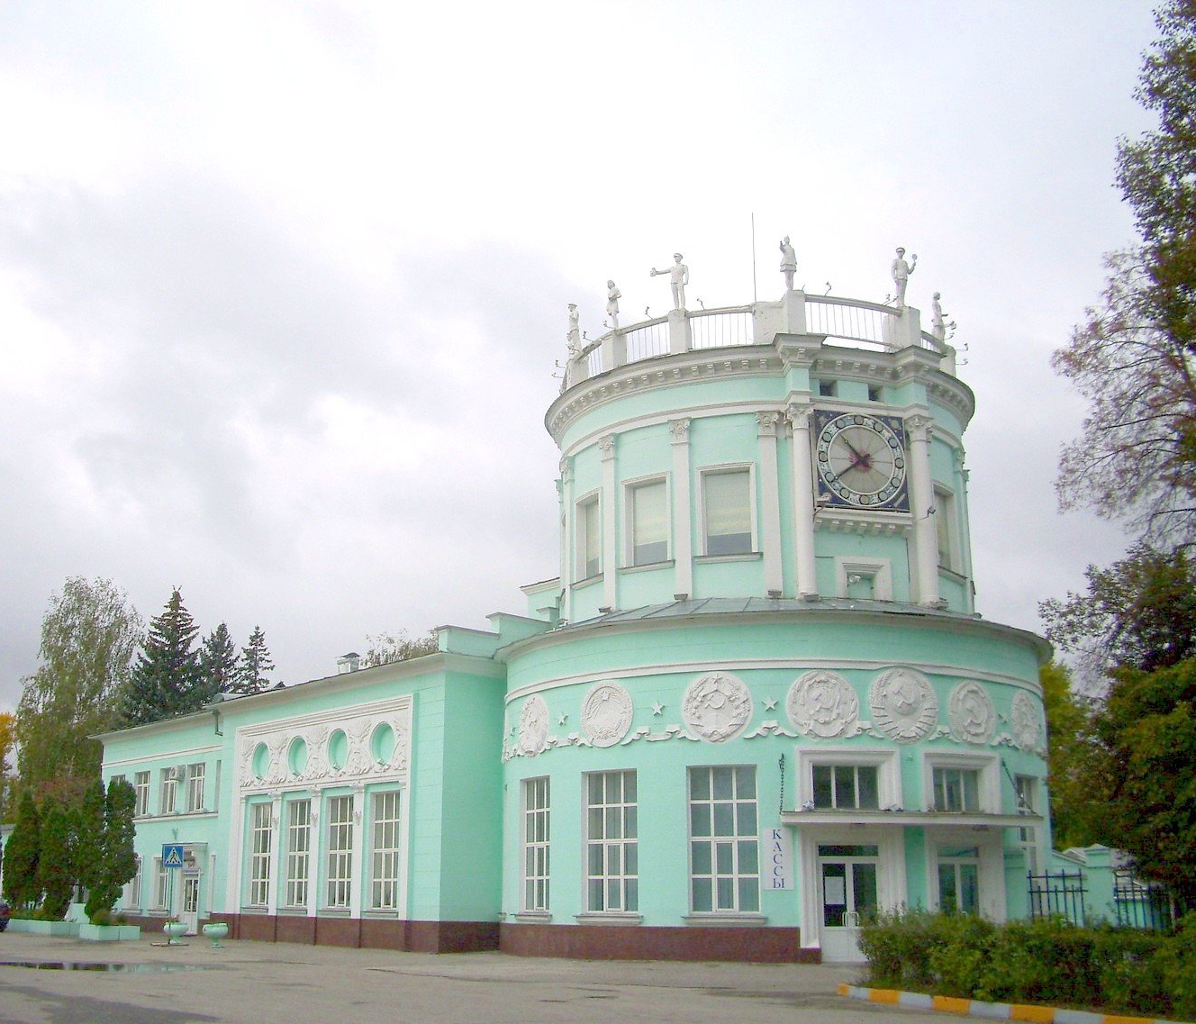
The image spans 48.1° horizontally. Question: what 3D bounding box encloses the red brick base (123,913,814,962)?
[{"bbox_3d":[-7.093,12.546,40.244,3.600,0.800,32.500,13,-20,-39],"label":"red brick base"}]

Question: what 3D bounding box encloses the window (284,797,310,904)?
[{"bbox_3d":[-9.172,10.450,41.055,0.220,3.200,1.500,13,-20,-39],"label":"window"}]

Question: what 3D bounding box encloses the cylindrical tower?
[{"bbox_3d":[4.837,3.868,39.588,15.500,17.100,15.500,0,-15,0],"label":"cylindrical tower"}]

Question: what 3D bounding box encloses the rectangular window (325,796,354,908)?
[{"bbox_3d":[-7.558,9.946,39.241,0.220,3.200,1.500,13,-20,-39],"label":"rectangular window"}]

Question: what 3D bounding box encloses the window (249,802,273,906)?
[{"bbox_3d":[-11.003,11.248,44.032,0.220,3.274,1.550,13,-20,-39],"label":"window"}]

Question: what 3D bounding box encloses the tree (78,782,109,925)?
[{"bbox_3d":[-16.853,11.460,45.452,1.350,4.671,1.350,0,-15,0],"label":"tree"}]

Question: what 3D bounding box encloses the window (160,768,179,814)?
[{"bbox_3d":[-16.238,10.616,50.996,0.220,1.778,1.436,13,-20,-39],"label":"window"}]

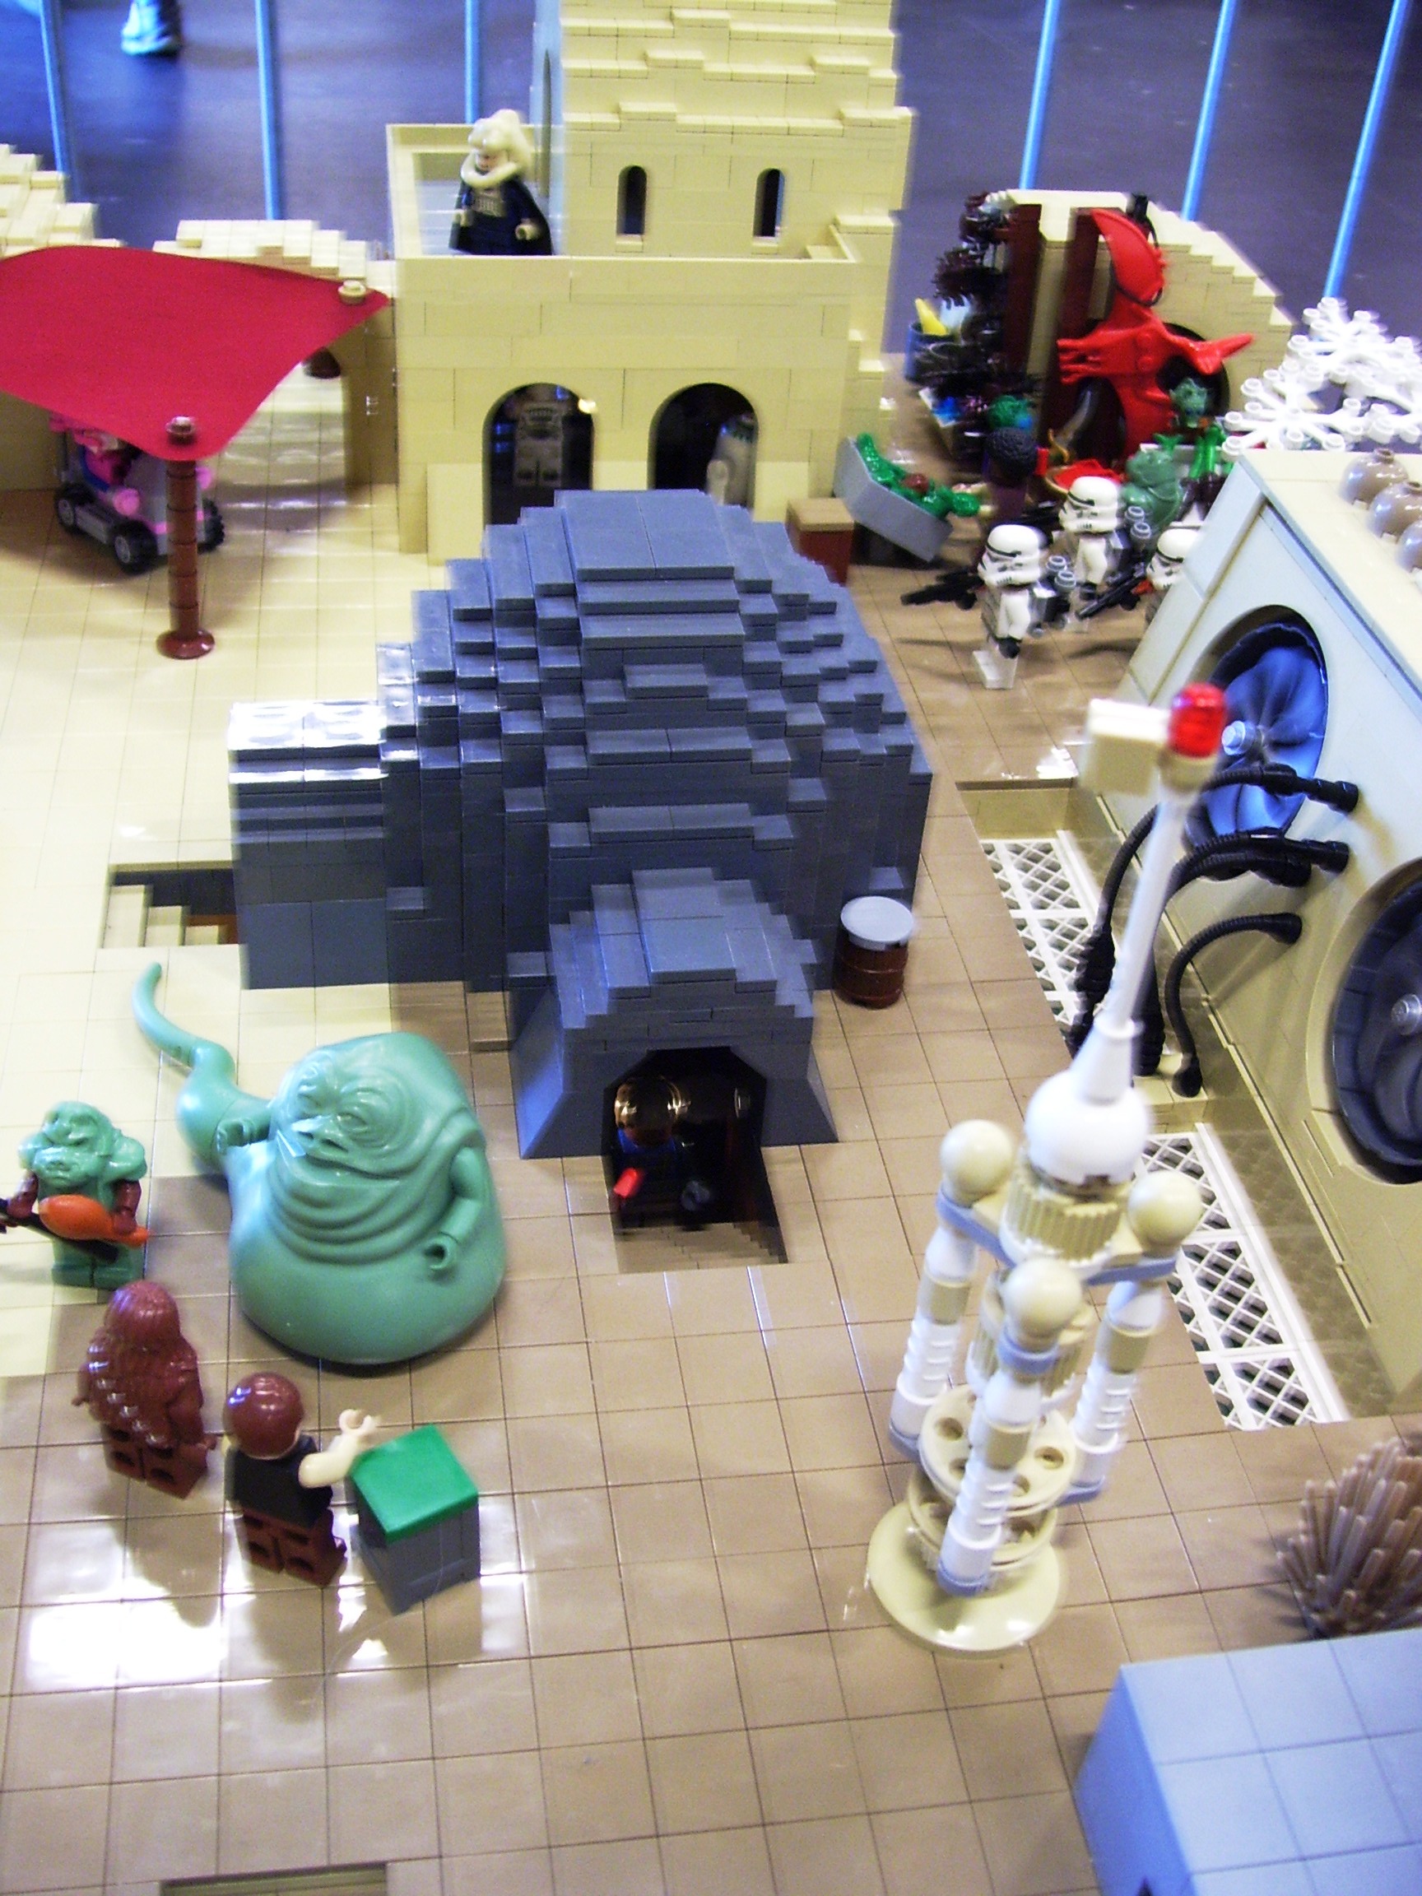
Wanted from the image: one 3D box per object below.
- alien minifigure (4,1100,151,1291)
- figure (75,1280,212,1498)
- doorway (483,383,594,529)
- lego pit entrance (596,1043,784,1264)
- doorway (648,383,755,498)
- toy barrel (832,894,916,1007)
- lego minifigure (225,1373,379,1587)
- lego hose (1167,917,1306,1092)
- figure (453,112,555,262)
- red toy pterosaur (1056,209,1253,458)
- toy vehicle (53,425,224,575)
[{"bbox_3d":[-0.113,0.044,0.354,0.026,0.041,0.018,2,39,-6],"label":"alien minifigure"},{"bbox_3d":[-0.091,0.070,0.321,0.025,0.045,0.015,17,40,13],"label":"figure"},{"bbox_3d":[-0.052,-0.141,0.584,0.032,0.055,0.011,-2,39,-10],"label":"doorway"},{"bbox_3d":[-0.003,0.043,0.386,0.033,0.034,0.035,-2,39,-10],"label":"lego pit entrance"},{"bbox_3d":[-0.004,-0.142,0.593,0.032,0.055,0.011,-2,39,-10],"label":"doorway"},{"bbox_3d":[0.037,0.002,0.446,0.017,0.020,0.017,-2,39,-10],"label":"toy barrel"},{"bbox_3d":[-0.066,0.080,0.314,0.024,0.042,0.019,16,39,12],"label":"lego minifigure"},{"bbox_3d":[0.113,0.011,0.438,0.029,0.047,0.010,-2,39,-10],"label":"lego hose"},{"bbox_3d":[-0.059,-0.215,0.562,0.030,0.045,0.022,15,39,11],"label":"figure"},{"bbox_3d":[0.140,-0.192,0.632,0.063,0.086,0.034,-5,40,-15],"label":"red toy pterosaur"},{"bbox_3d":[-0.167,-0.134,0.574,0.048,0.036,0.032,34,46,30],"label":"toy vehicle"}]

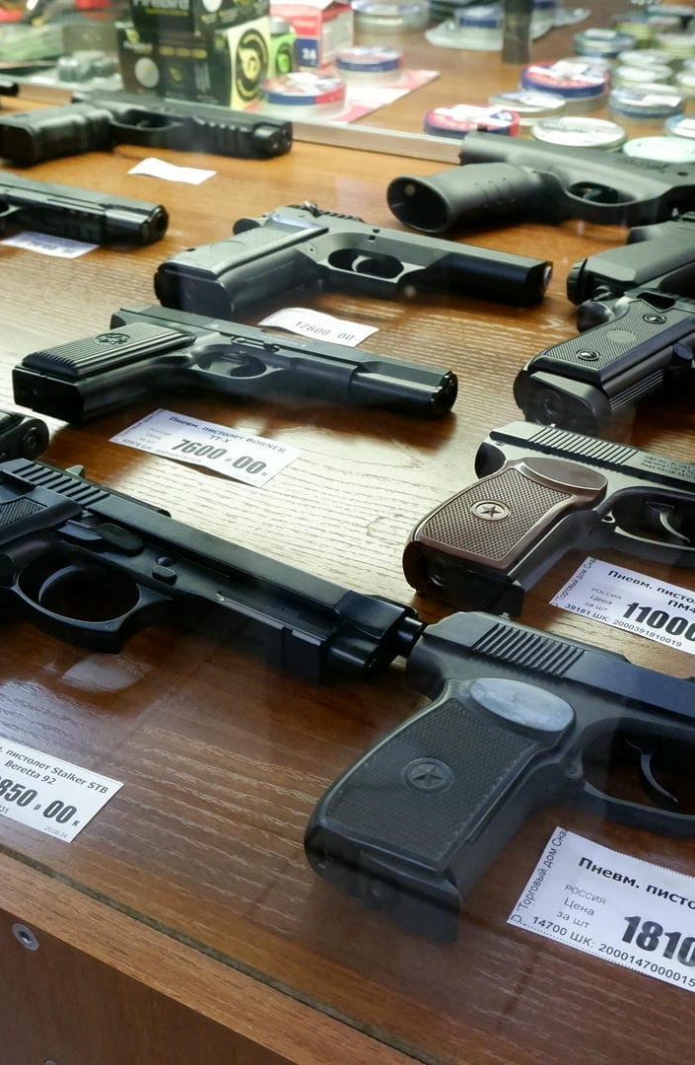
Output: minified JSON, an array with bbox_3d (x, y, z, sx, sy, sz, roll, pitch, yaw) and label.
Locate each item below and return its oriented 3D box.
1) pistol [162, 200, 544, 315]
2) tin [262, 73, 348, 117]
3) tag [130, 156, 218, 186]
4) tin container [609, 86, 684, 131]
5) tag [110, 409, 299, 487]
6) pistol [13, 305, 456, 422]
[{"bbox_3d":[0.004,-0.146,0.667,0.203,0.036,0.138,15,36,21],"label":"pistol"},{"bbox_3d":[-0.038,-0.393,1.038,0.076,0.020,0.076,-1,34,1],"label":"tin"},{"bbox_3d":[-0.130,-0.267,0.858,0.063,0.008,0.028,17,39,24],"label":"tag"},{"bbox_3d":[0.241,-0.342,0.933,0.059,0.020,0.059,-1,35,1],"label":"tin container"},{"bbox_3d":[-0.065,-0.040,0.538,0.085,0.005,0.037,18,39,25],"label":"tag"},{"bbox_3d":[-0.050,-0.078,0.575,0.198,0.031,0.112,14,38,19],"label":"pistol"}]

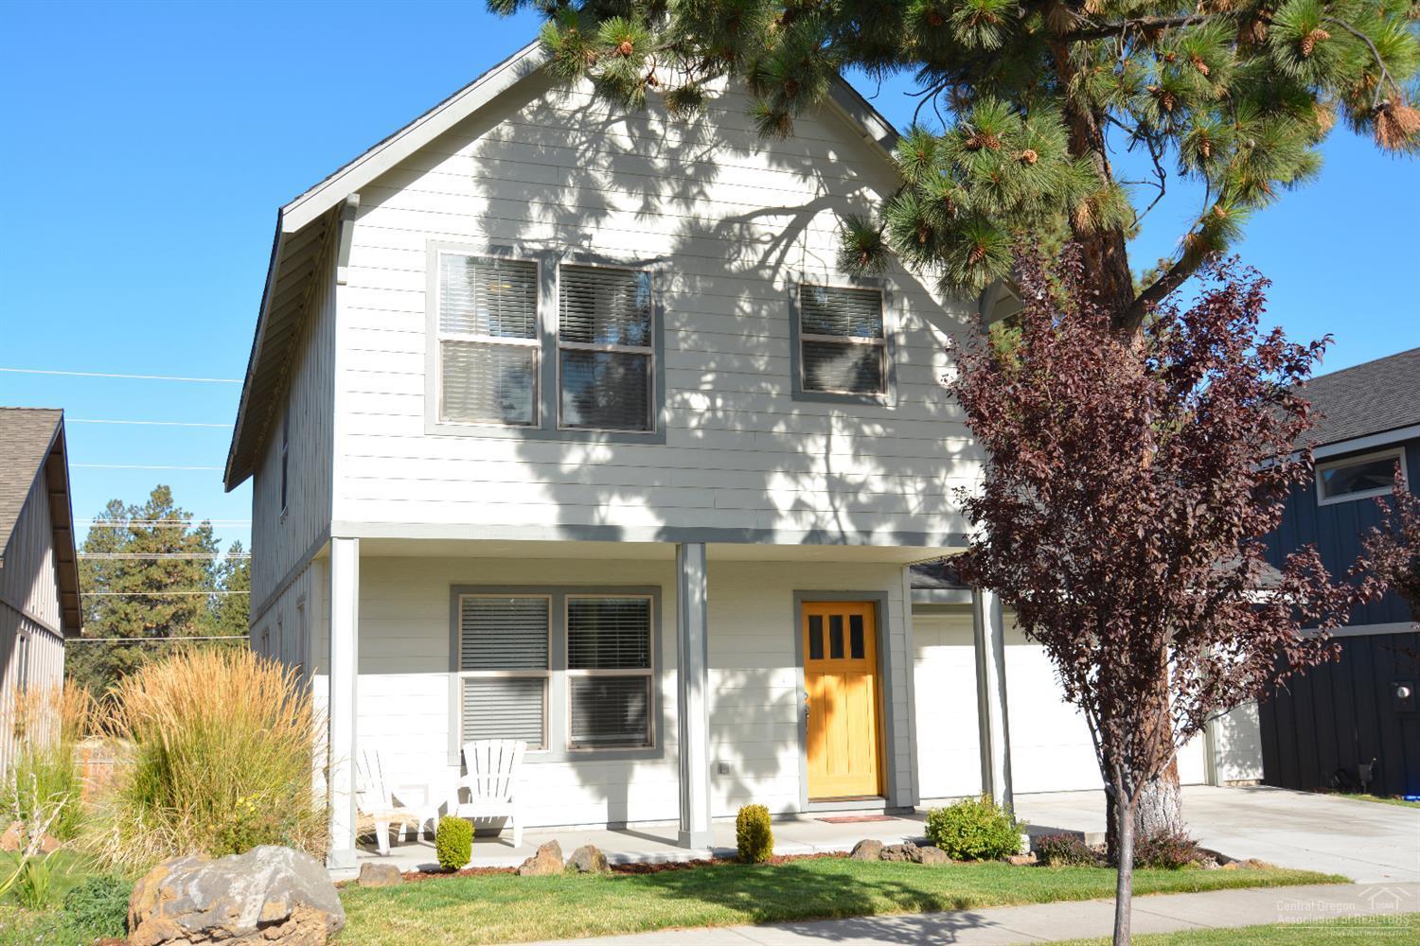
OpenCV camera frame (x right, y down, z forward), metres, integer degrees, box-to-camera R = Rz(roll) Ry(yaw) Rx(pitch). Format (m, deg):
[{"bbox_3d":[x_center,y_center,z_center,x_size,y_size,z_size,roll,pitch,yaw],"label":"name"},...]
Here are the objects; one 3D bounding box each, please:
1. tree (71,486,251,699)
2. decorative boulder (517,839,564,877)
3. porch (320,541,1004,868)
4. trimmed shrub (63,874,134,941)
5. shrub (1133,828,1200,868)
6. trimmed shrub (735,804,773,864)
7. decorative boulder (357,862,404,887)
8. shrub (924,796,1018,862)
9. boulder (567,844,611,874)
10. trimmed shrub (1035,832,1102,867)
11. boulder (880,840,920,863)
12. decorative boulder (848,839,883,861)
[{"bbox_3d":[-23.200,5.886,59.161,7.200,10.874,7.000,2,-9,-20],"label":"tree"},{"bbox_3d":[-1.388,3.138,11.614,0.409,0.277,0.307,2,-9,-20],"label":"decorative boulder"},{"bbox_3d":[-0.353,2.109,13.413,6.440,2.750,1.600,2,-9,-20],"label":"porch"},{"bbox_3d":[-3.955,2.805,9.223,0.481,0.380,0.481,2,-9,-20],"label":"trimmed shrub"},{"bbox_3d":[4.129,3.399,12.910,0.631,0.329,0.568,2,-9,-20],"label":"shrub"},{"bbox_3d":[0.386,3.138,12.362,0.337,0.486,0.337,-1,-9,0],"label":"trimmed shrub"},{"bbox_3d":[-2.564,3.118,11.049,0.389,0.168,0.311,2,-9,-20],"label":"decorative boulder"},{"bbox_3d":[2.401,3.230,12.941,0.906,0.559,0.816,2,-9,-20],"label":"shrub"},{"bbox_3d":[-1.000,3.182,11.742,0.375,0.227,0.300,2,-9,-20],"label":"boulder"},{"bbox_3d":[3.259,3.411,12.918,0.614,0.270,0.553,2,-9,-20],"label":"trimmed shrub"},{"bbox_3d":[1.698,3.363,12.640,0.383,0.161,0.306,2,-9,-20],"label":"boulder"},{"bbox_3d":[1.387,3.338,12.597,0.341,0.173,0.272,2,-9,-20],"label":"decorative boulder"}]

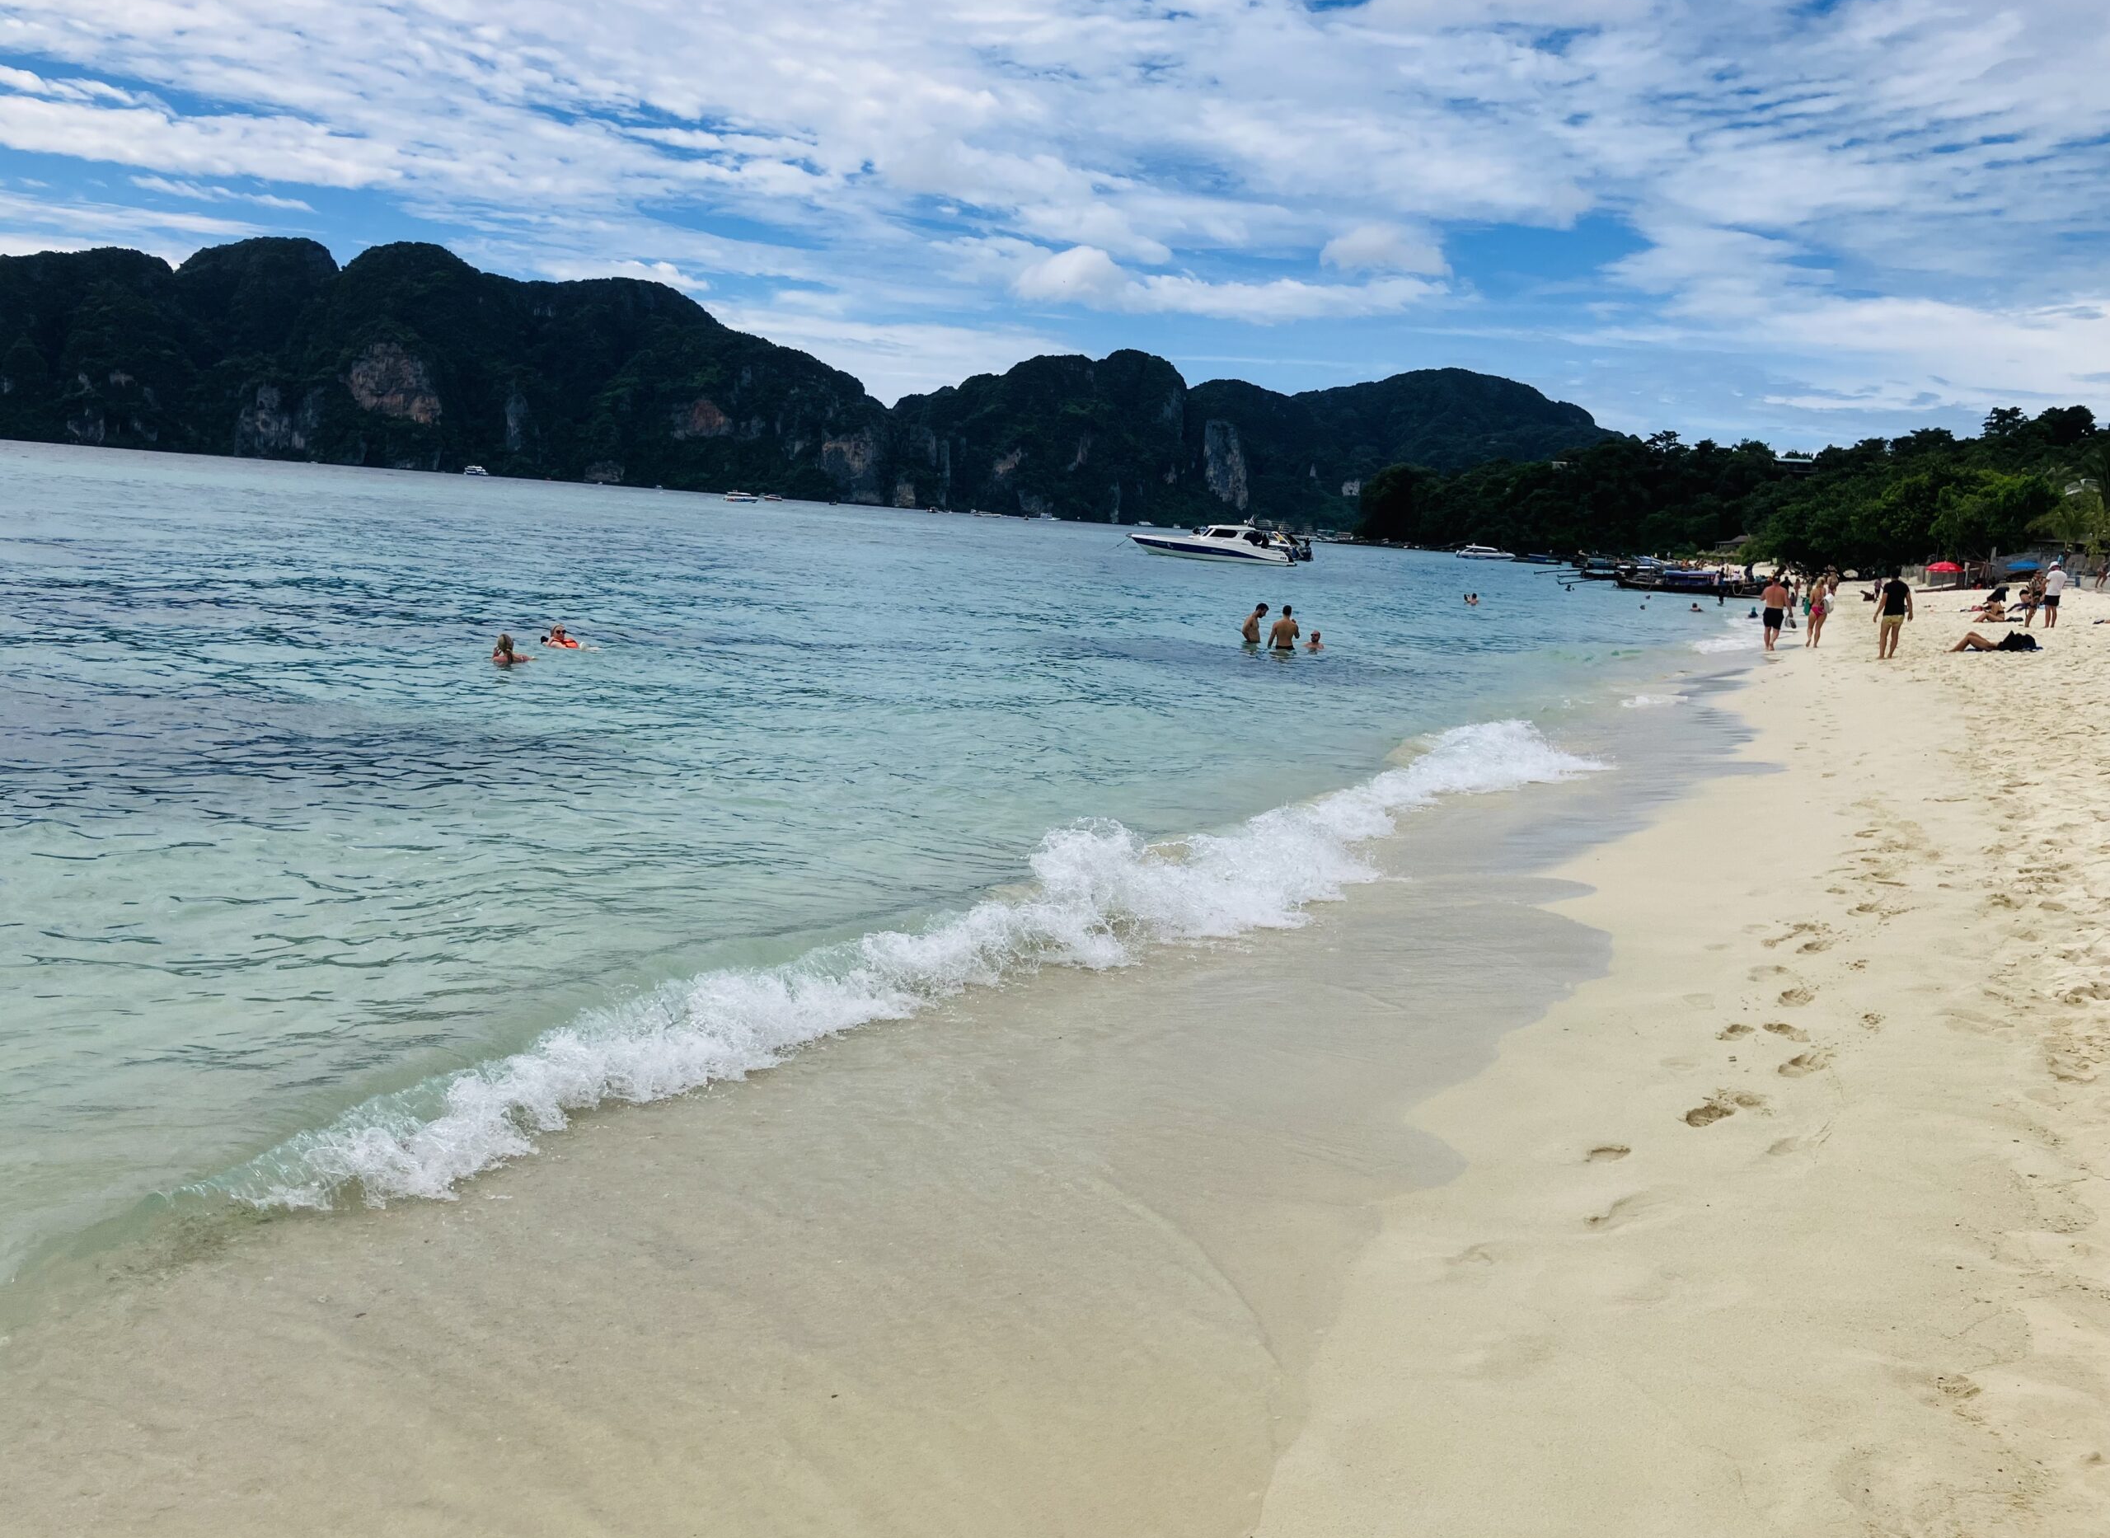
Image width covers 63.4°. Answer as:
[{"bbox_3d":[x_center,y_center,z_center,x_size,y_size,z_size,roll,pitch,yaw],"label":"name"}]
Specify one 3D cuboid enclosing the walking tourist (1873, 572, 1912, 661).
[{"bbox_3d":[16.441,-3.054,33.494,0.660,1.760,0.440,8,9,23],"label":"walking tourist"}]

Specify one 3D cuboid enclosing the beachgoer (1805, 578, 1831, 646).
[{"bbox_3d":[17.719,-3.646,39.603,0.520,1.660,0.460,8,9,24],"label":"beachgoer"}]

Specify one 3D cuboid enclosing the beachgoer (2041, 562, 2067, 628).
[{"bbox_3d":[26.235,-4.567,44.845,0.540,1.730,0.420,4,8,0],"label":"beachgoer"}]

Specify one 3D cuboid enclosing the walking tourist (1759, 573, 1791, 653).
[{"bbox_3d":[17.089,-3.689,40.490,0.660,1.760,0.460,7,9,21],"label":"walking tourist"}]

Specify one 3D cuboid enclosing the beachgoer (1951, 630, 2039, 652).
[{"bbox_3d":[18.167,-2.470,33.000,1.550,0.420,0.500,2,7,23],"label":"beachgoer"}]

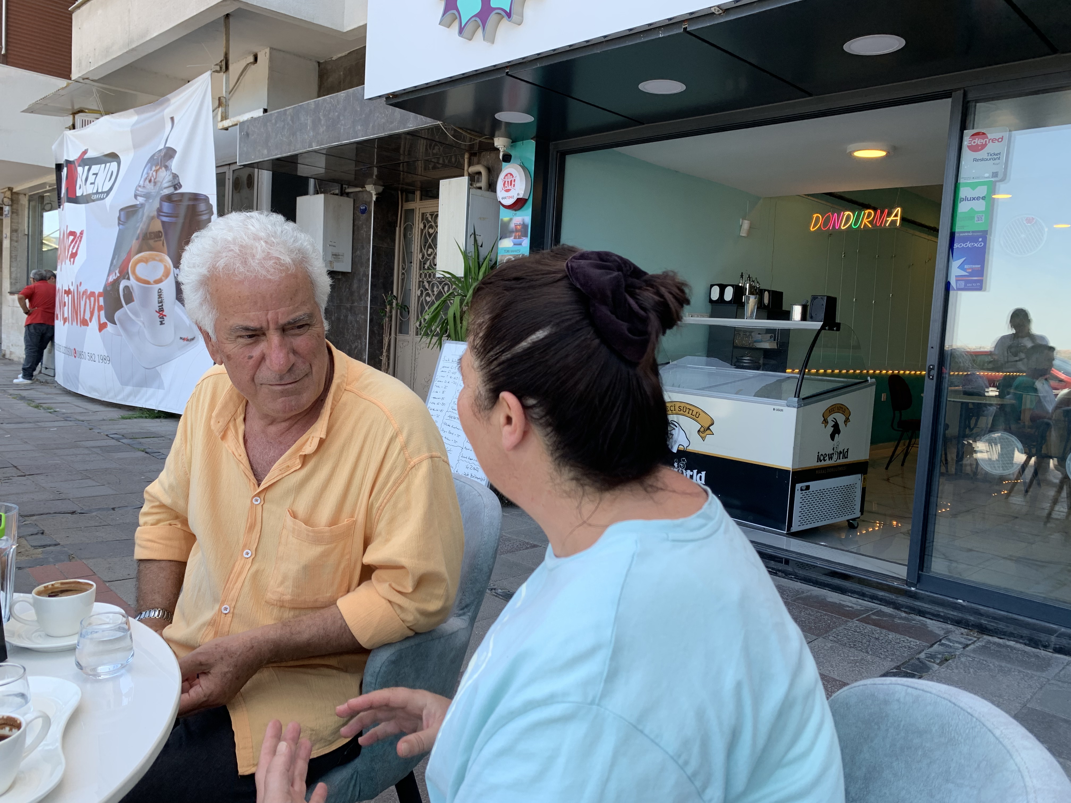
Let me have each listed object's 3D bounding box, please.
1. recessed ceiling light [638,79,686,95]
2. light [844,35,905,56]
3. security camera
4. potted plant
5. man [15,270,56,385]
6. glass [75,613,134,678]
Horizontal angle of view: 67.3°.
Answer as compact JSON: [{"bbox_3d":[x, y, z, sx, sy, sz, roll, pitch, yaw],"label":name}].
[{"bbox_3d":[0.610,-1.516,3.872,0.225,0.025,0.225,3,5,0],"label":"recessed ceiling light"},{"bbox_3d":[1.342,-1.416,3.190,0.225,0.025,0.225,8,8,44],"label":"light"},{"bbox_3d":[-0.208,-1.598,5.161,0.120,0.155,0.165,1,6,-14],"label":"security camera"},{"bbox_3d":[-0.465,-0.182,5.125,0.650,1.795,0.650,8,8,44],"label":"potted plant"},{"bbox_3d":[-7.426,-1.129,12.049,0.480,1.690,0.630,6,6,28],"label":"man"},{"bbox_3d":[-0.554,0.309,1.035,0.066,0.067,0.066,0,6,-28],"label":"glass"}]

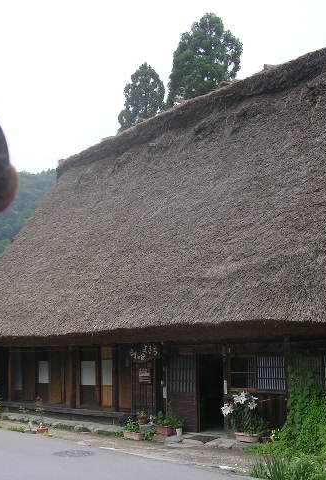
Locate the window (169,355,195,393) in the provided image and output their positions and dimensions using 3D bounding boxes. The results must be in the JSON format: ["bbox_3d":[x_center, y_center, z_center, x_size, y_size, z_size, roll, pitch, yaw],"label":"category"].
[{"bbox_3d":[0.460,3.149,16.563,0.050,0.864,0.945,7,-12,-38],"label":"window"}]

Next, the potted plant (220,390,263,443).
[{"bbox_3d":[1.637,3.628,14.526,0.500,1.050,0.750,7,-12,-38],"label":"potted plant"}]

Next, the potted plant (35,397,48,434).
[{"bbox_3d":[-3.084,4.448,17.838,0.280,0.930,0.280,-1,-10,0],"label":"potted plant"}]

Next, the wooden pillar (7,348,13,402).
[{"bbox_3d":[-5.142,4.577,23.730,0.150,1.820,0.150,8,-13,-39],"label":"wooden pillar"}]

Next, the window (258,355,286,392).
[{"bbox_3d":[2.322,2.846,15.008,0.060,0.745,0.787,8,-13,-39],"label":"window"}]

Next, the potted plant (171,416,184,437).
[{"bbox_3d":[0.322,4.145,15.676,0.250,0.420,0.250,8,-13,-39],"label":"potted plant"}]

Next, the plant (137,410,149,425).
[{"bbox_3d":[-0.458,4.164,16.491,0.240,0.320,0.240,7,-12,-38],"label":"plant"}]

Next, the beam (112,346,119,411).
[{"bbox_3d":[-1.292,3.801,19.212,0.155,1.774,0.155,8,-13,-39],"label":"beam"}]

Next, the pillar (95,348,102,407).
[{"bbox_3d":[-1.878,4.125,21.120,0.130,1.708,0.130,7,-12,-38],"label":"pillar"}]

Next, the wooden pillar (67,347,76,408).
[{"bbox_3d":[-2.738,4.092,20.909,0.170,1.841,0.170,8,-13,-39],"label":"wooden pillar"}]

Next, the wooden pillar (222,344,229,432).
[{"bbox_3d":[1.381,3.260,15.424,0.140,1.884,0.140,7,-12,-38],"label":"wooden pillar"}]

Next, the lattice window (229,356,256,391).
[{"bbox_3d":[1.790,2.970,15.630,0.060,0.765,0.869,8,-13,-39],"label":"lattice window"}]

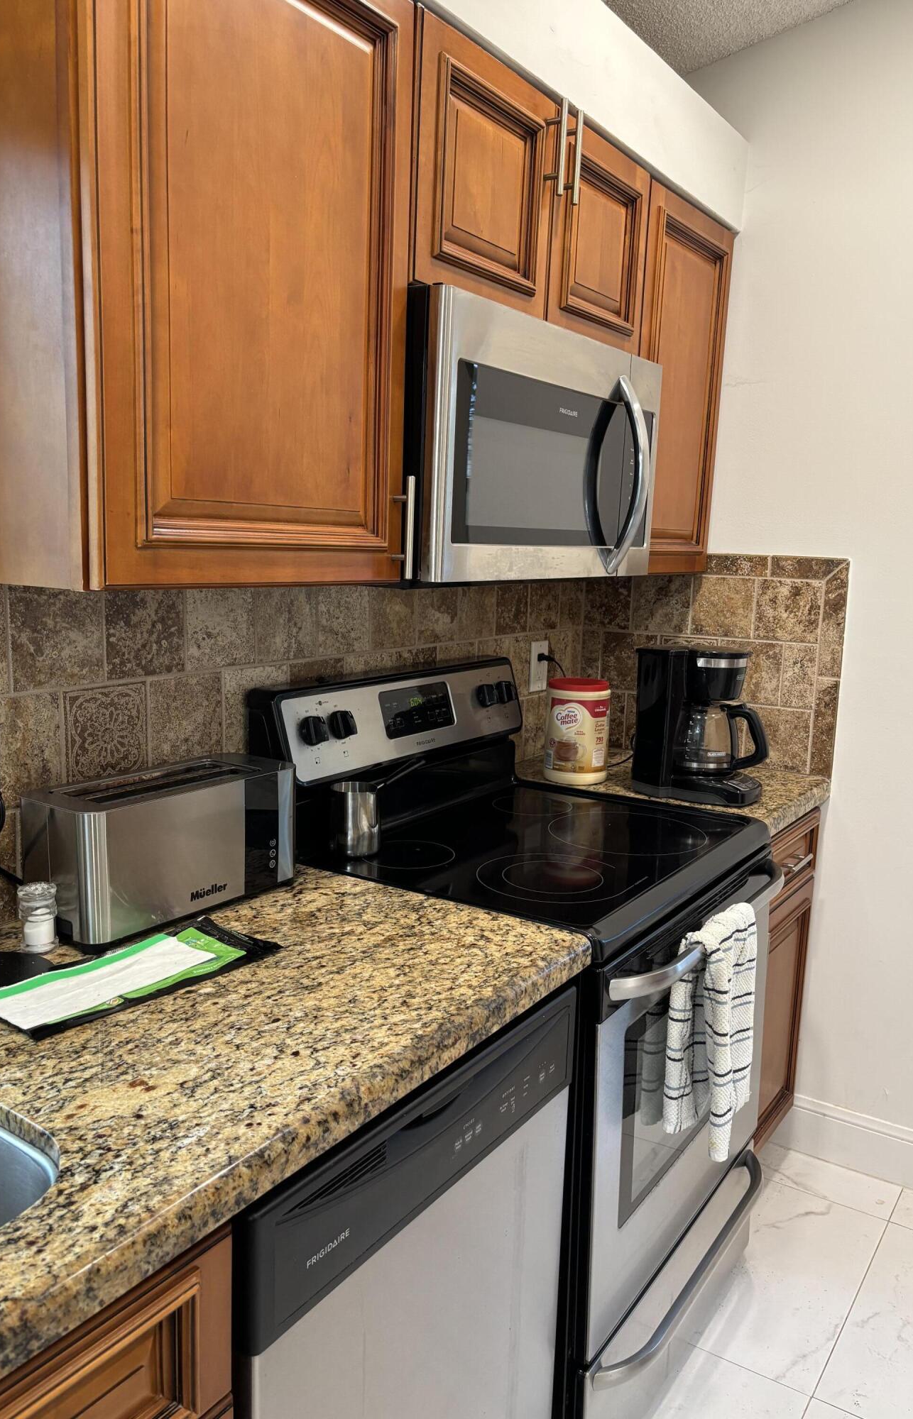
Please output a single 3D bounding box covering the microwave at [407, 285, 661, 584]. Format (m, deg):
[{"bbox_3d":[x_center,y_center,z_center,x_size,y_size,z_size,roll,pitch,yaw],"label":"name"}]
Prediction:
[{"bbox_3d":[0.037,-0.438,1.876,0.400,0.411,0.757,8,11,33],"label":"microwave"}]

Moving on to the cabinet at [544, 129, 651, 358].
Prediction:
[{"bbox_3d":[0.127,-0.845,2.000,0.325,0.355,0.375,8,11,33],"label":"cabinet"}]

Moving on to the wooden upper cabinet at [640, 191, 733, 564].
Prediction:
[{"bbox_3d":[0.350,-0.691,2.376,0.325,0.762,0.458,8,11,33],"label":"wooden upper cabinet"}]

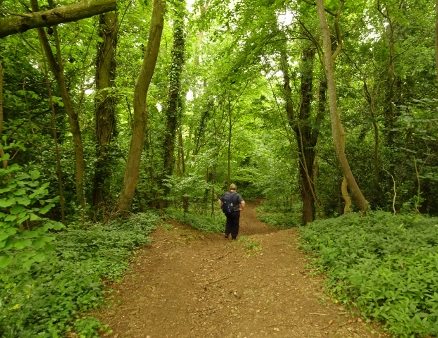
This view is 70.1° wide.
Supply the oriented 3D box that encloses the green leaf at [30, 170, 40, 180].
[{"bbox_3d":[-1.910,0.068,3.250,0.090,0.104,0.070,-1,2,-30],"label":"green leaf"}]

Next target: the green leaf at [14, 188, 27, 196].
[{"bbox_3d":[-2.035,0.241,3.200,0.104,0.082,0.070,-1,2,-32],"label":"green leaf"}]

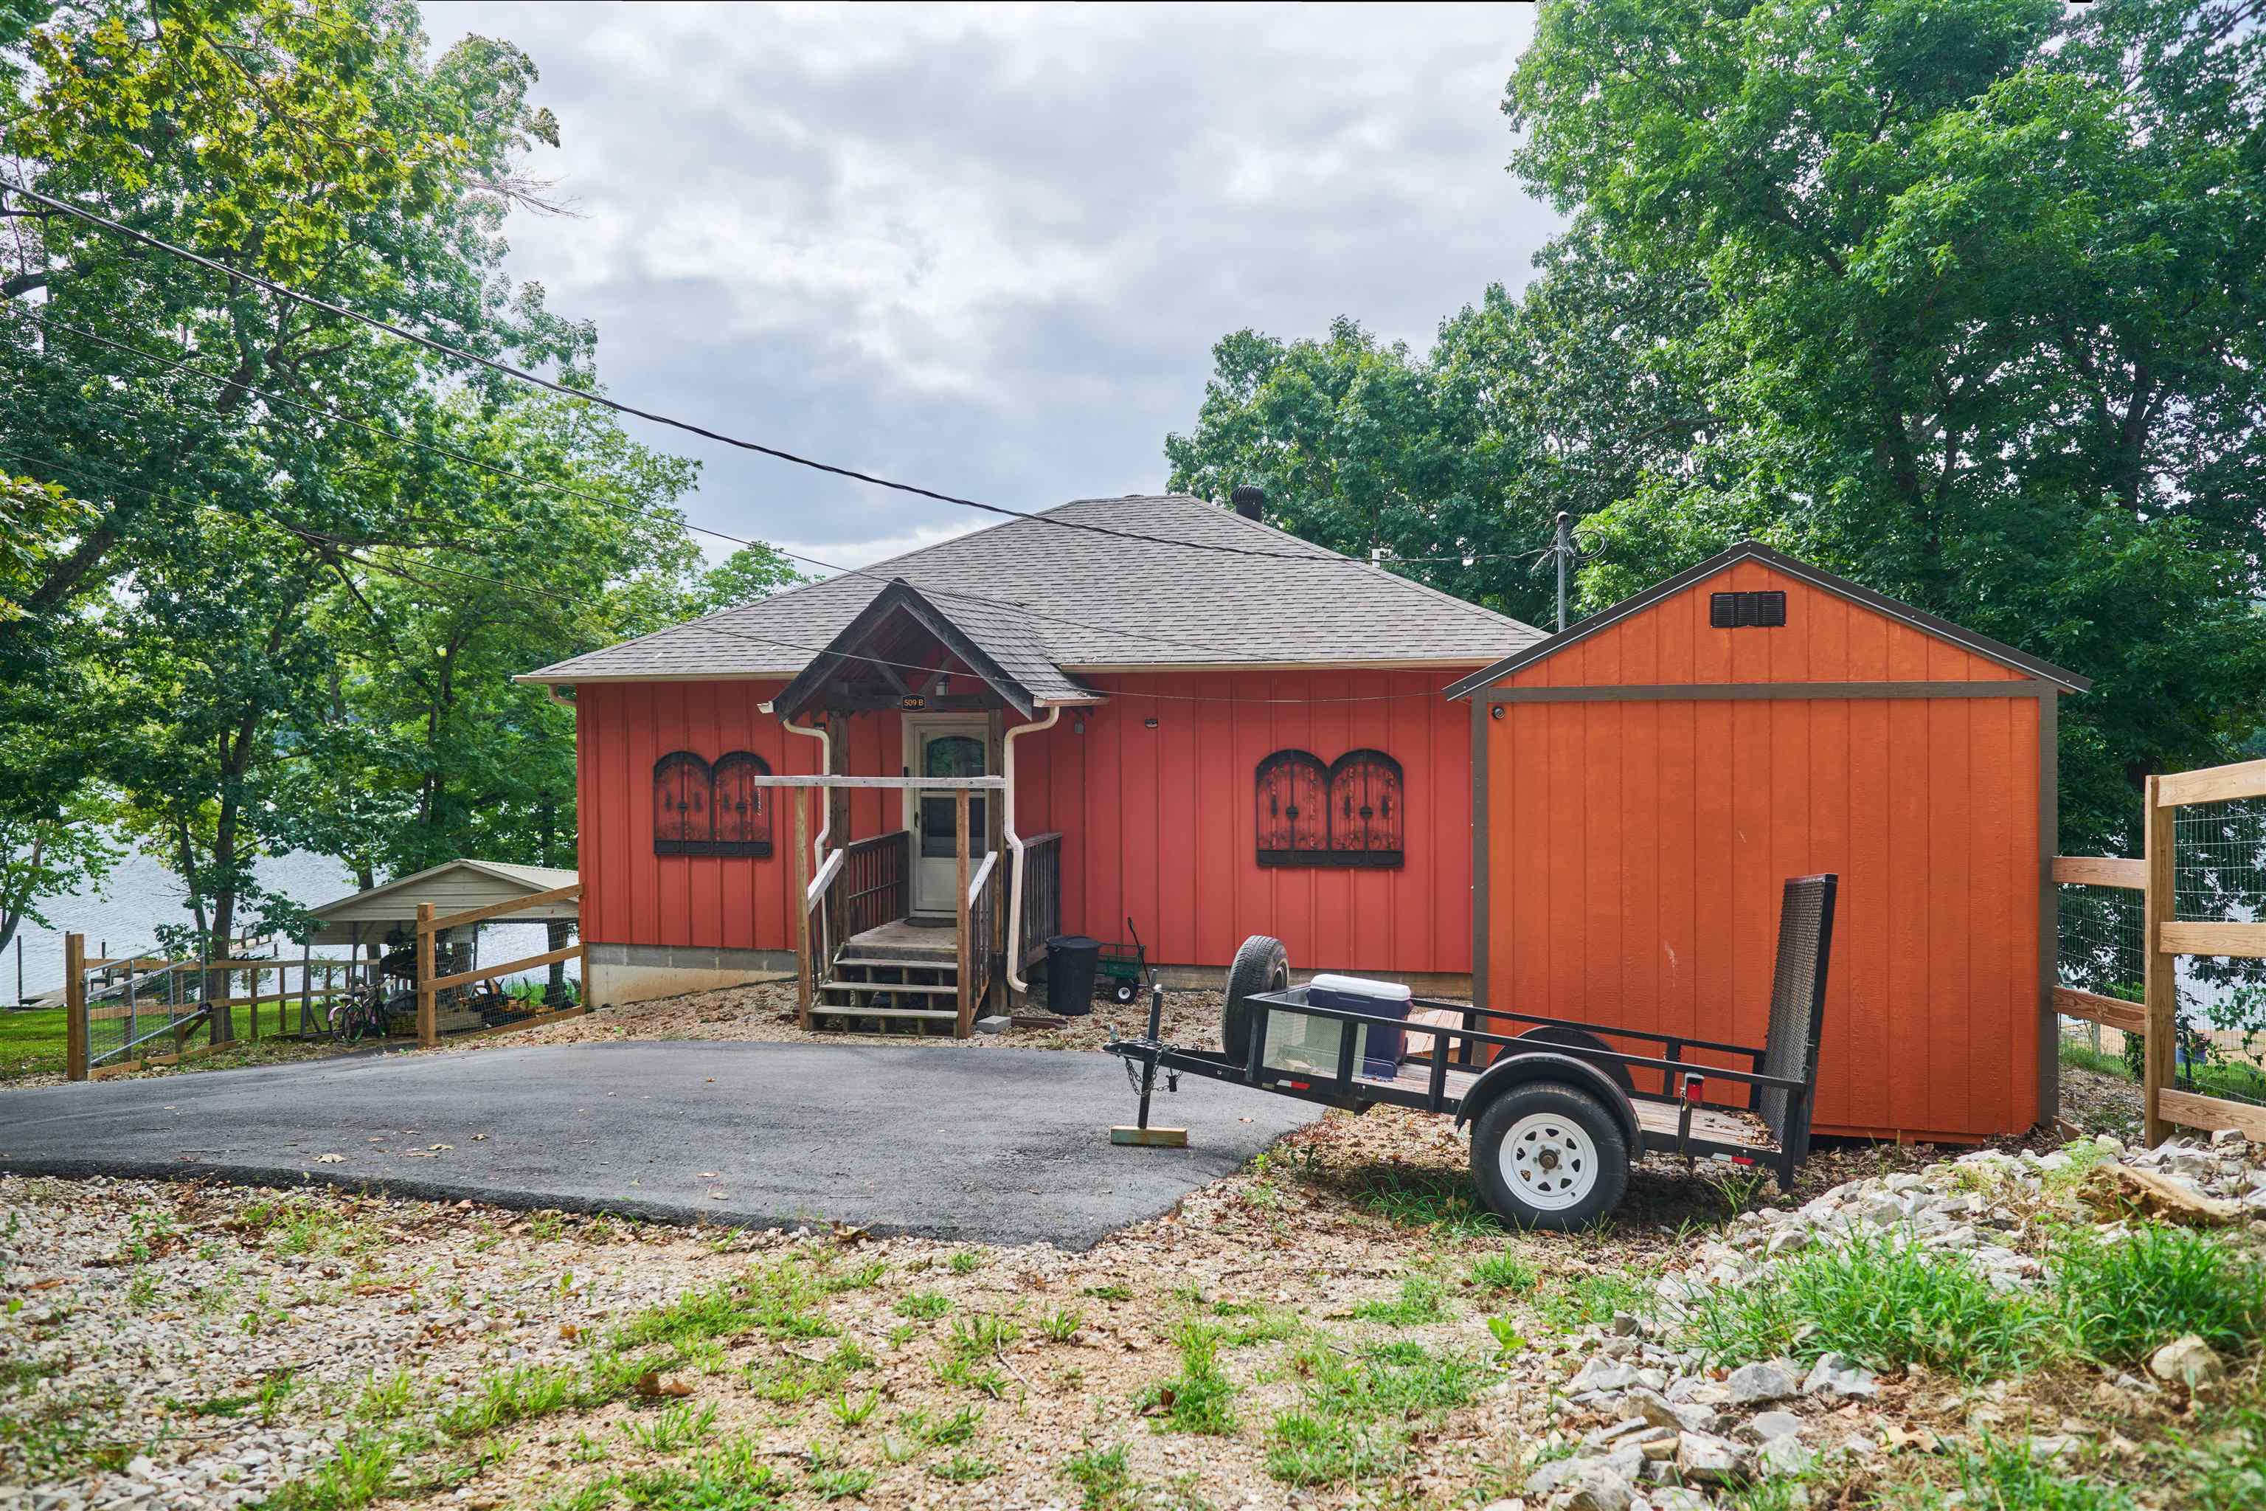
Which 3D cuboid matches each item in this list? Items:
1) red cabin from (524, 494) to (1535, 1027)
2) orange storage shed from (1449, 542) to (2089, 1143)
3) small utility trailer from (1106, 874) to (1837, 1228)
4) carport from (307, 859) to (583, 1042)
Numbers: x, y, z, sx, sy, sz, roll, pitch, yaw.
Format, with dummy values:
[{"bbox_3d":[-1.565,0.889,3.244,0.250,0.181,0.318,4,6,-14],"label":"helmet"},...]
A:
[{"bbox_3d":[-0.247,-0.406,20.037,12.100,6.200,11.400,0,2,15],"label":"red cabin"},{"bbox_3d":[4.037,0.427,10.535,3.400,3.420,4.100,0,2,15],"label":"orange storage shed"},{"bbox_3d":[1.543,1.325,7.751,3.545,1.729,2.066,3,-1,18],"label":"small utility trailer"},{"bbox_3d":[-9.660,3.216,24.886,5.250,2.700,4.600,0,-7,11],"label":"carport"}]

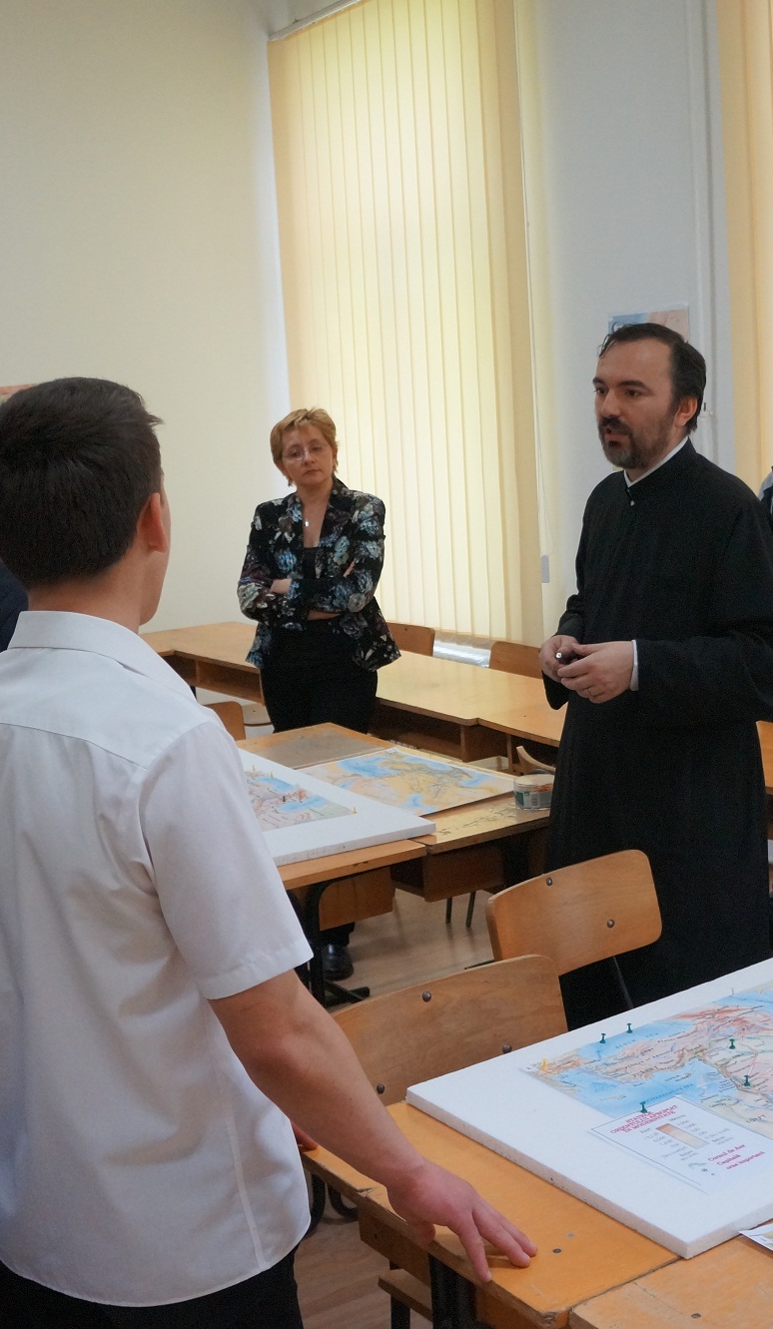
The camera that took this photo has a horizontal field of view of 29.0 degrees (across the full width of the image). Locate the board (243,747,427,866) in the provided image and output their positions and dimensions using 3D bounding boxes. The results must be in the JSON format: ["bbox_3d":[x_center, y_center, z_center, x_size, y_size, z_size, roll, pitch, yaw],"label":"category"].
[{"bbox_3d":[-0.363,0.321,3.421,0.500,0.022,1.000,-9,11,-28],"label":"board"}]

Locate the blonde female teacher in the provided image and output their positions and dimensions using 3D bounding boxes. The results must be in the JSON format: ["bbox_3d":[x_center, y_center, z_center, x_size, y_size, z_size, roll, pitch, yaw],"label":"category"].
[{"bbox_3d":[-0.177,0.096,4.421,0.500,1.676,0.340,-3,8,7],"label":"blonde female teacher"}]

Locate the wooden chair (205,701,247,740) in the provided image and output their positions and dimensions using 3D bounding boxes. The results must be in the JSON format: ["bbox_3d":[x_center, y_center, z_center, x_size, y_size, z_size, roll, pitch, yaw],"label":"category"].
[{"bbox_3d":[-0.516,0.552,4.376,0.420,0.785,0.460,-8,10,-25],"label":"wooden chair"}]

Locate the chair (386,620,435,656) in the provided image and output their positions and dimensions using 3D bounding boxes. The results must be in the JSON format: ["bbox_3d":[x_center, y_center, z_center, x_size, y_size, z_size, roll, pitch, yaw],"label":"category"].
[{"bbox_3d":[-0.048,0.252,6.017,0.460,0.785,0.420,-9,11,-32],"label":"chair"}]

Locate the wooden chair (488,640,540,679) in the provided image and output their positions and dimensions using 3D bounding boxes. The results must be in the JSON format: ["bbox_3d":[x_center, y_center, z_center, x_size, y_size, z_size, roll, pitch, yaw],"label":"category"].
[{"bbox_3d":[0.346,0.340,5.654,0.480,0.800,0.400,-8,9,-31],"label":"wooden chair"}]

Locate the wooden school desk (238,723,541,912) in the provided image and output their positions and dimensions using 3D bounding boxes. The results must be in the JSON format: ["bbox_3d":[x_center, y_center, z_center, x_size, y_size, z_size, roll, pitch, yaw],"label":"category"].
[{"bbox_3d":[-0.013,0.643,3.741,0.510,0.750,1.240,-9,11,-32],"label":"wooden school desk"}]

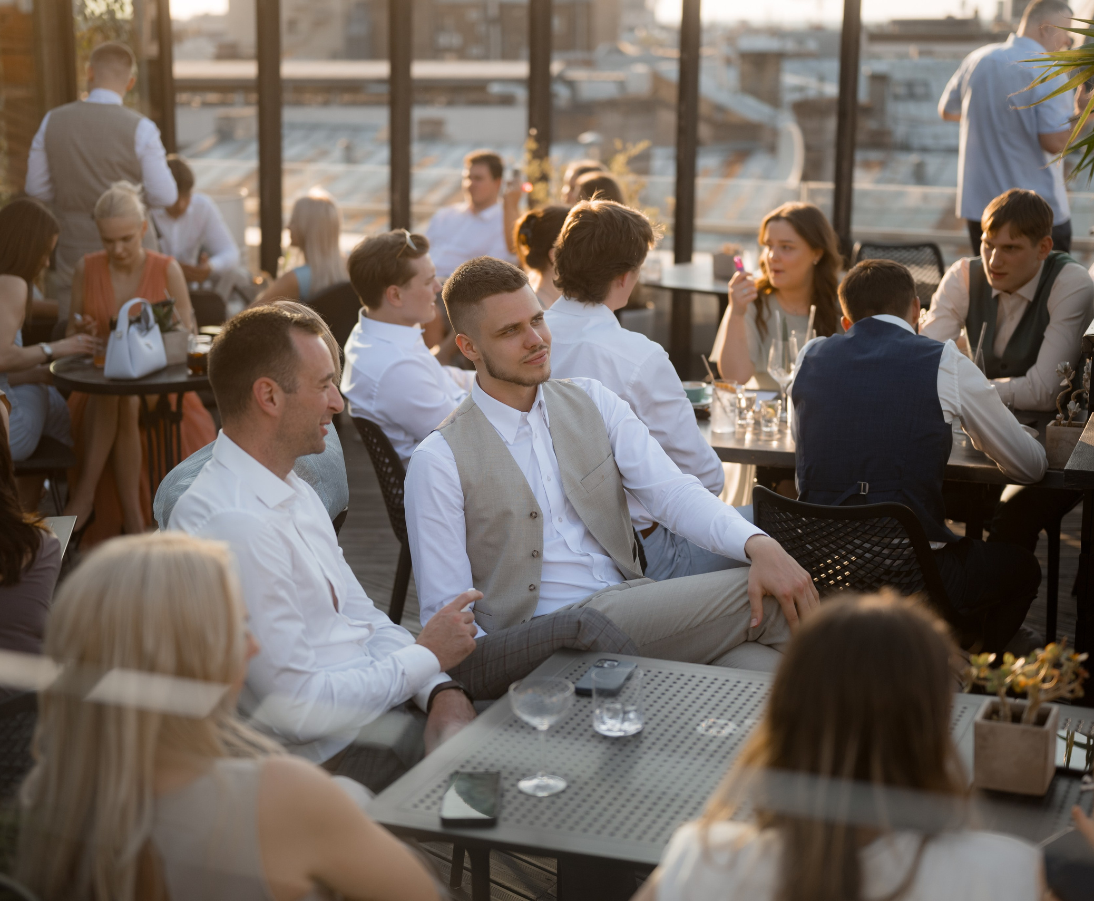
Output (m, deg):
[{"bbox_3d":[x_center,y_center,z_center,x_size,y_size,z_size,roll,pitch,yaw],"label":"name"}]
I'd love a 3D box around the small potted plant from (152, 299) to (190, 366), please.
[{"bbox_3d":[-1.123,-0.353,5.600,0.125,0.200,0.125,5,13,21],"label":"small potted plant"}]

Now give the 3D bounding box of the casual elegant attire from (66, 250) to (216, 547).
[{"bbox_3d":[-1.378,-0.129,6.253,0.520,1.030,0.660,-1,12,-2],"label":"casual elegant attire"}]

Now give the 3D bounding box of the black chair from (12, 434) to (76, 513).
[{"bbox_3d":[-1.870,0.056,6.220,0.540,0.830,0.480,-6,13,-23],"label":"black chair"}]

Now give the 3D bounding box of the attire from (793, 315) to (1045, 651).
[{"bbox_3d":[0.878,0.141,4.480,0.620,0.980,0.720,6,14,27],"label":"attire"}]

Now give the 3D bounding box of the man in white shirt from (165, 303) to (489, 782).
[{"bbox_3d":[-0.262,0.420,3.100,0.780,1.300,0.600,4,13,17],"label":"man in white shirt"}]

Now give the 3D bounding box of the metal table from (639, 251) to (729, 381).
[{"bbox_3d":[0.840,-0.396,8.300,1.150,0.745,0.780,4,13,24],"label":"metal table"}]

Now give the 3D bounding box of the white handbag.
[{"bbox_3d":[-1.310,-0.367,5.980,0.120,0.245,0.225,2,12,15],"label":"white handbag"}]

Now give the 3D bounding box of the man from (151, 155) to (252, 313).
[{"bbox_3d":[-1.367,-0.499,7.400,0.580,1.240,0.720,1,13,7],"label":"man"}]

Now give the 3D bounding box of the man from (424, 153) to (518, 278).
[{"bbox_3d":[-0.320,-0.571,7.850,0.580,1.320,0.720,-2,12,-5],"label":"man"}]

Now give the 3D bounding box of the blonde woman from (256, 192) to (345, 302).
[{"bbox_3d":[-0.995,-0.410,7.358,0.740,1.170,0.480,7,14,31],"label":"blonde woman"}]

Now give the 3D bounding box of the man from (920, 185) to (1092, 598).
[{"bbox_3d":[1.244,-0.045,5.121,0.540,1.320,0.780,4,13,21],"label":"man"}]

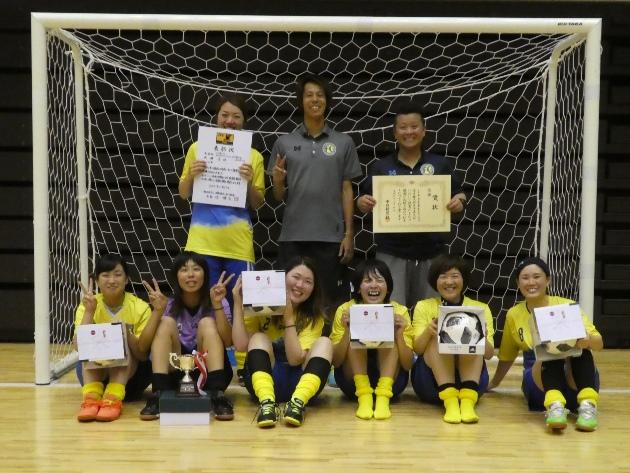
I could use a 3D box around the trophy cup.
[{"bbox_3d":[-0.603,0.658,3.236,0.160,0.203,0.107,1,3,0],"label":"trophy cup"}]

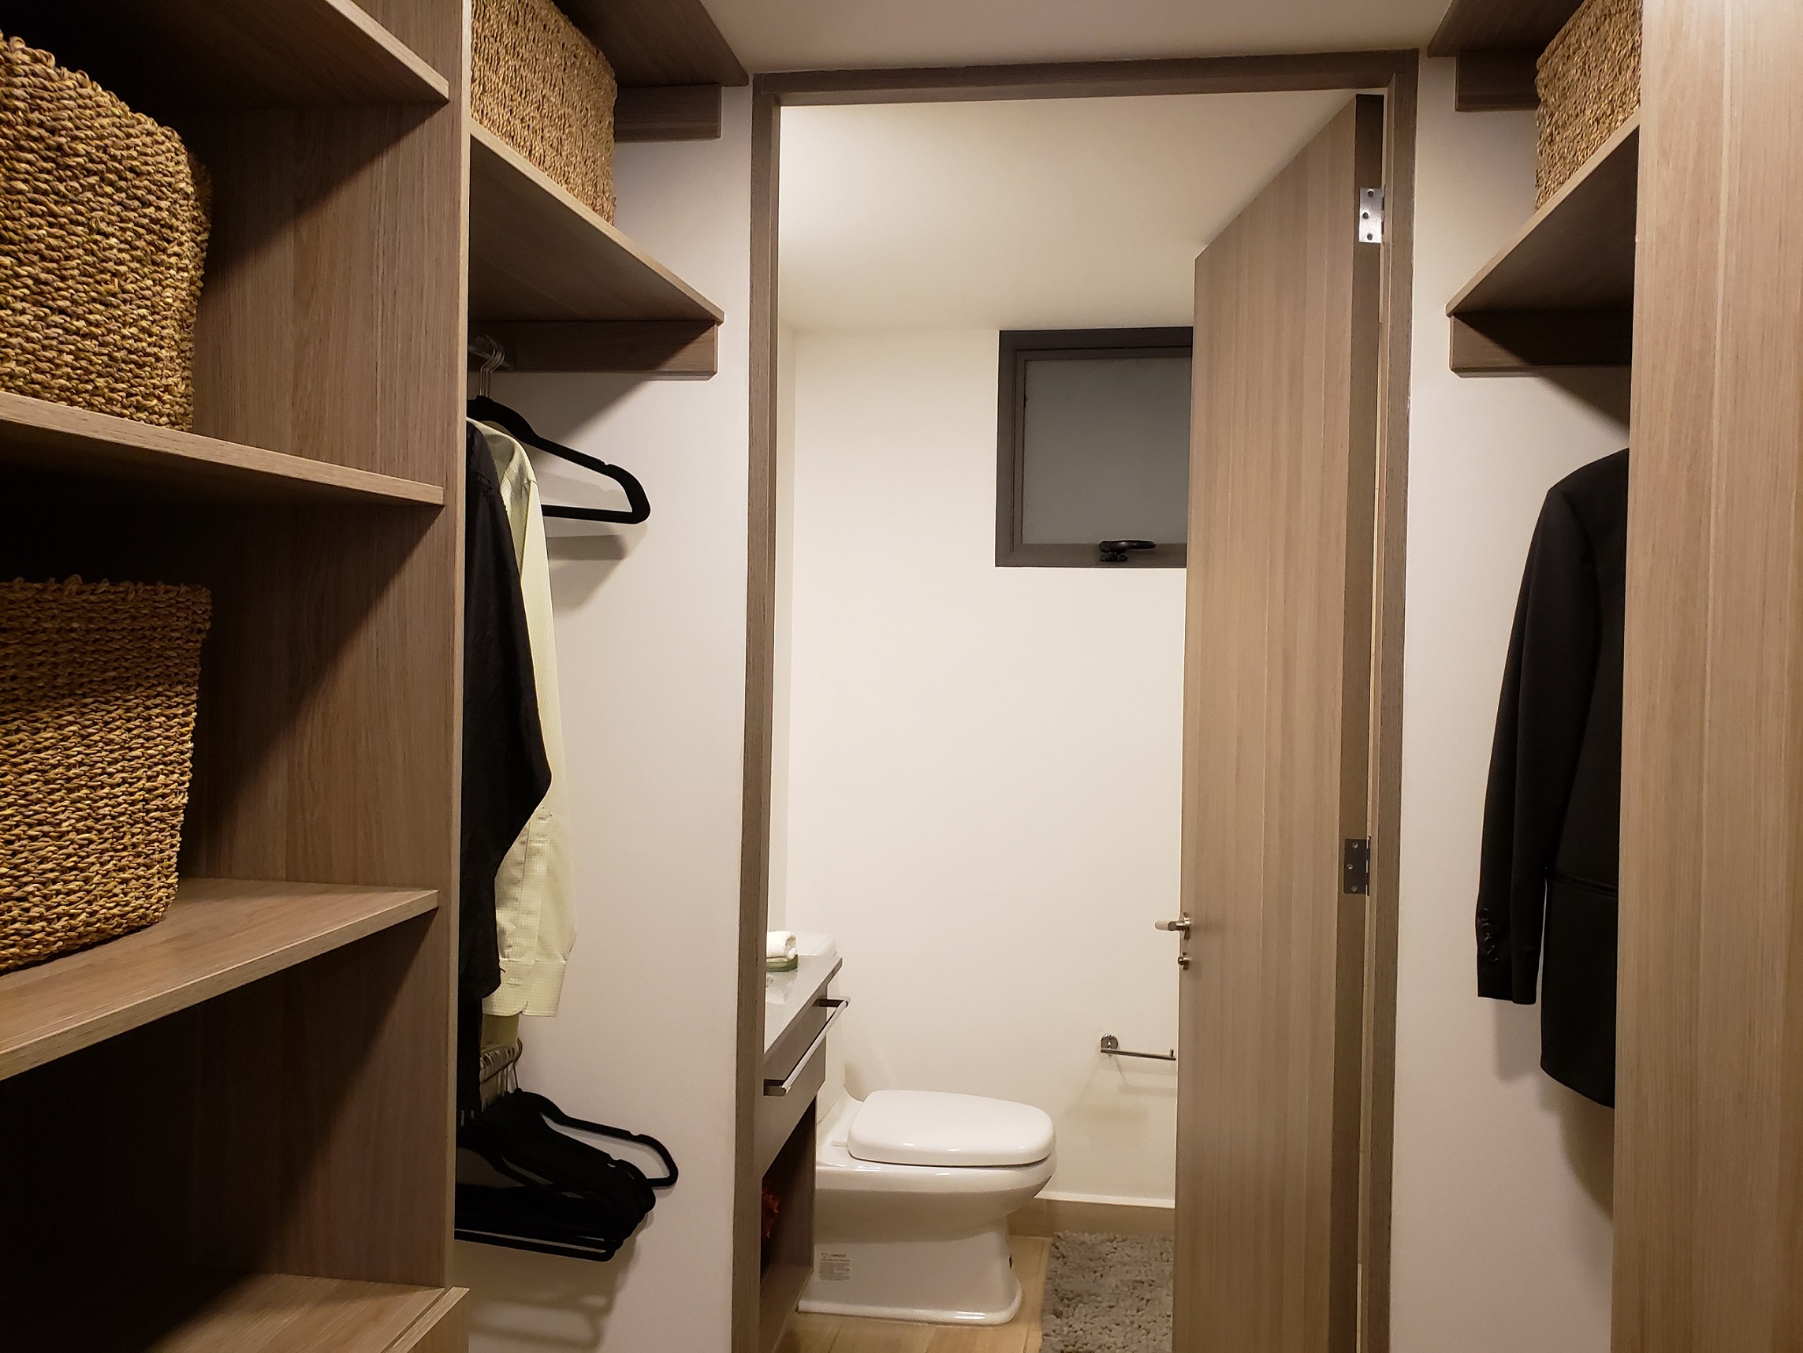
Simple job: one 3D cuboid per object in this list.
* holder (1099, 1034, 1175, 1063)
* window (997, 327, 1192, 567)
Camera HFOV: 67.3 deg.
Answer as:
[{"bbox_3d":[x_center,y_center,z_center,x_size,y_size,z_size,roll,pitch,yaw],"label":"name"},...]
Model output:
[{"bbox_3d":[0.596,0.943,3.408,0.186,0.052,0.084,1,2,9],"label":"holder"},{"bbox_3d":[0.539,-0.576,3.446,0.583,0.601,0.085,1,2,9],"label":"window"}]

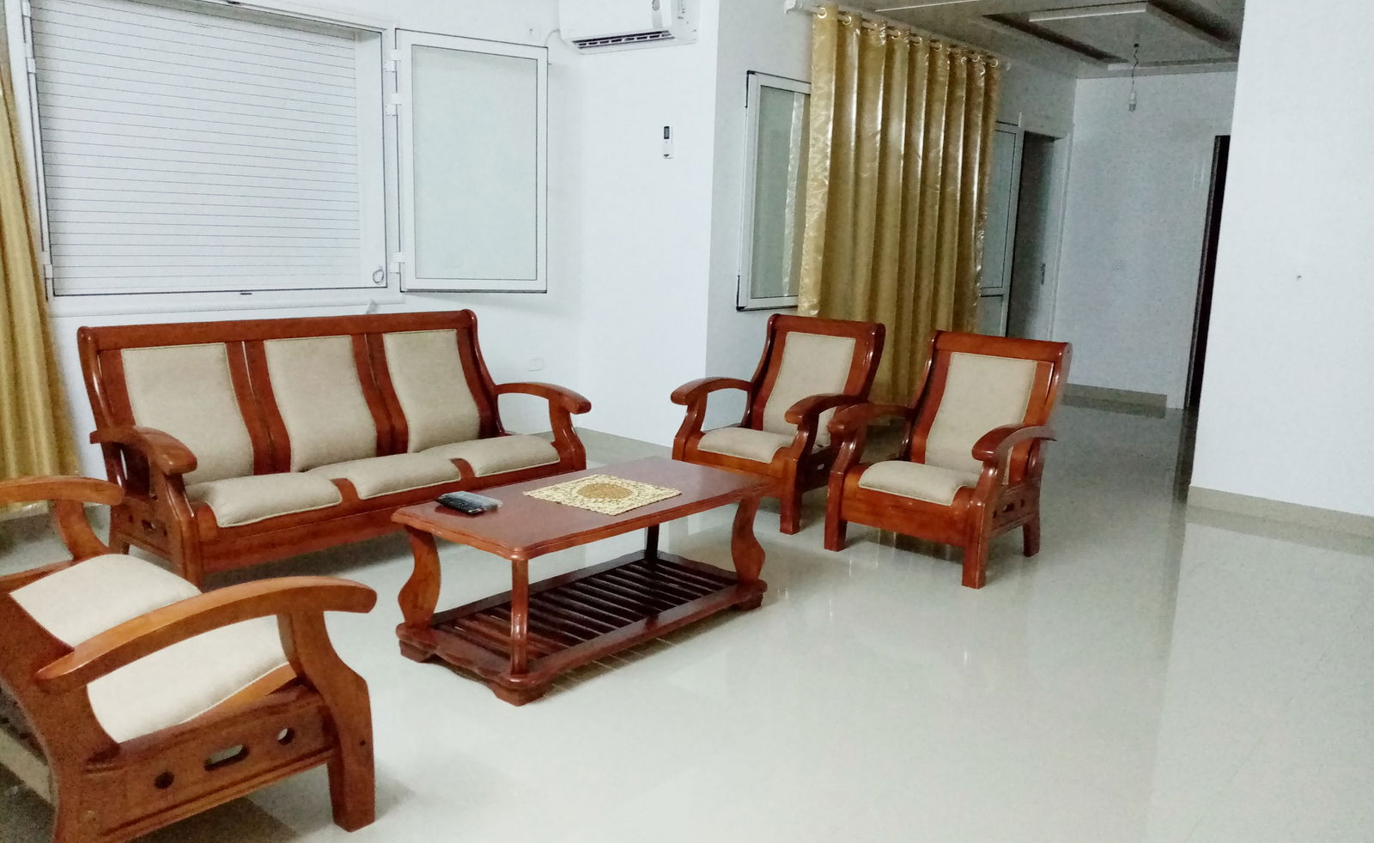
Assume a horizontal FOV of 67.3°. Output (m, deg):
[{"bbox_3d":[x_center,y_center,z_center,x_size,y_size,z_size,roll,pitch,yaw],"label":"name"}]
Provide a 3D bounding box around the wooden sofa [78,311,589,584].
[{"bbox_3d":[-1.361,0.060,4.315,0.811,0.901,1.895,11,15,40],"label":"wooden sofa"}]

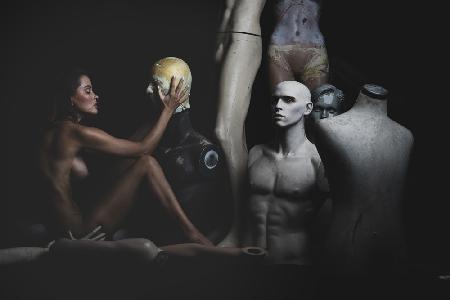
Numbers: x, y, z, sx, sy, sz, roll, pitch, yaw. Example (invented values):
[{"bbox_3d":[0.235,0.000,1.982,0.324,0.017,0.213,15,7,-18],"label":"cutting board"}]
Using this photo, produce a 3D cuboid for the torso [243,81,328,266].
[{"bbox_3d":[0.279,0.117,3.300,0.410,0.880,0.270,3,7,28],"label":"torso"}]

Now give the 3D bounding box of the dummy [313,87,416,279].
[{"bbox_3d":[0.600,0.152,3.050,0.430,0.870,0.270,2,6,22],"label":"dummy"}]

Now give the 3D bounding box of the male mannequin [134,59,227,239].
[{"bbox_3d":[-0.224,0.014,3.500,0.300,0.940,0.470,-6,8,-43],"label":"male mannequin"}]

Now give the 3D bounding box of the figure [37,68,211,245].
[{"bbox_3d":[-0.481,0.042,3.400,0.830,0.870,0.450,-1,6,-7],"label":"figure"}]

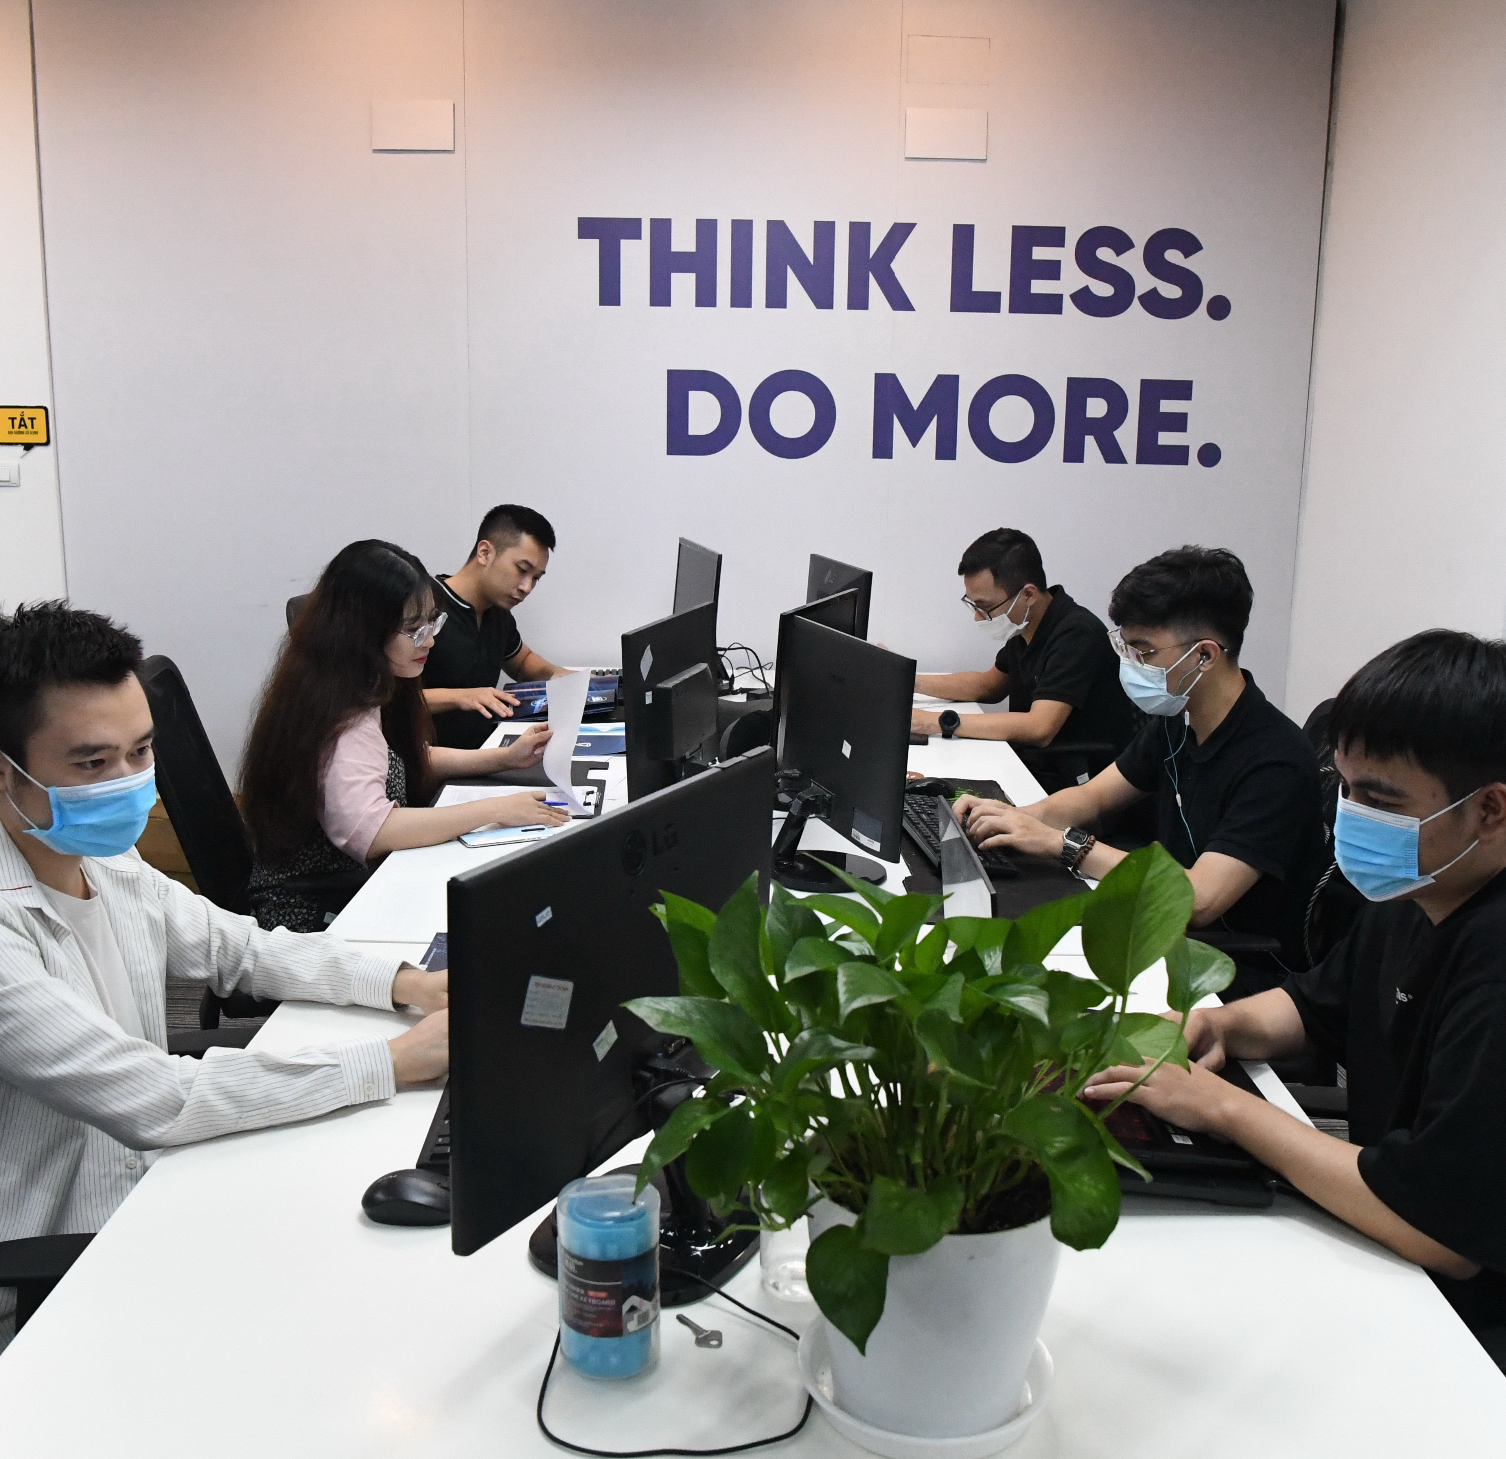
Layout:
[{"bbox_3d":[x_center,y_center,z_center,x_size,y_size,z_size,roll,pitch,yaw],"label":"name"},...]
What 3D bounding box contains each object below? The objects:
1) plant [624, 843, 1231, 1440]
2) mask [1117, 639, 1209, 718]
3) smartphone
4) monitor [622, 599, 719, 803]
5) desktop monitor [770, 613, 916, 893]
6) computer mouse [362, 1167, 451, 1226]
[{"bbox_3d":[0.143,0.309,1.142,0.460,0.445,0.400,1,12,0],"label":"plant"},{"bbox_3d":[0.623,-0.078,2.220,0.115,0.105,0.140,-13,13,-6],"label":"mask"},{"bbox_3d":[-0.429,0.197,2.588,0.160,0.009,0.075,-4,13,-21],"label":"smartphone"},{"bbox_3d":[-0.134,-0.012,2.749,0.200,0.405,0.515,4,12,16],"label":"monitor"},{"bbox_3d":[0.124,0.048,2.483,0.200,0.405,0.515,-3,13,-20],"label":"desktop monitor"},{"bbox_3d":[-0.335,0.448,1.423,0.106,0.038,0.063,0,12,-5],"label":"computer mouse"}]

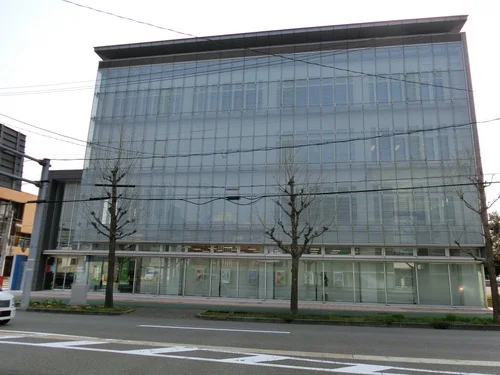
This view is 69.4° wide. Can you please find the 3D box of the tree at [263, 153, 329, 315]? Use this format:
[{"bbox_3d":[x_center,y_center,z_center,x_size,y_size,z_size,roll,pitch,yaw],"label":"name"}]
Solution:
[{"bbox_3d":[2.138,1.992,17.163,3.020,7.650,2.960,-1,-12,10],"label":"tree"}]

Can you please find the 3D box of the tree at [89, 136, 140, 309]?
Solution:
[{"bbox_3d":[-7.060,1.518,18.908,2.500,9.100,2.400,-1,-12,10],"label":"tree"}]

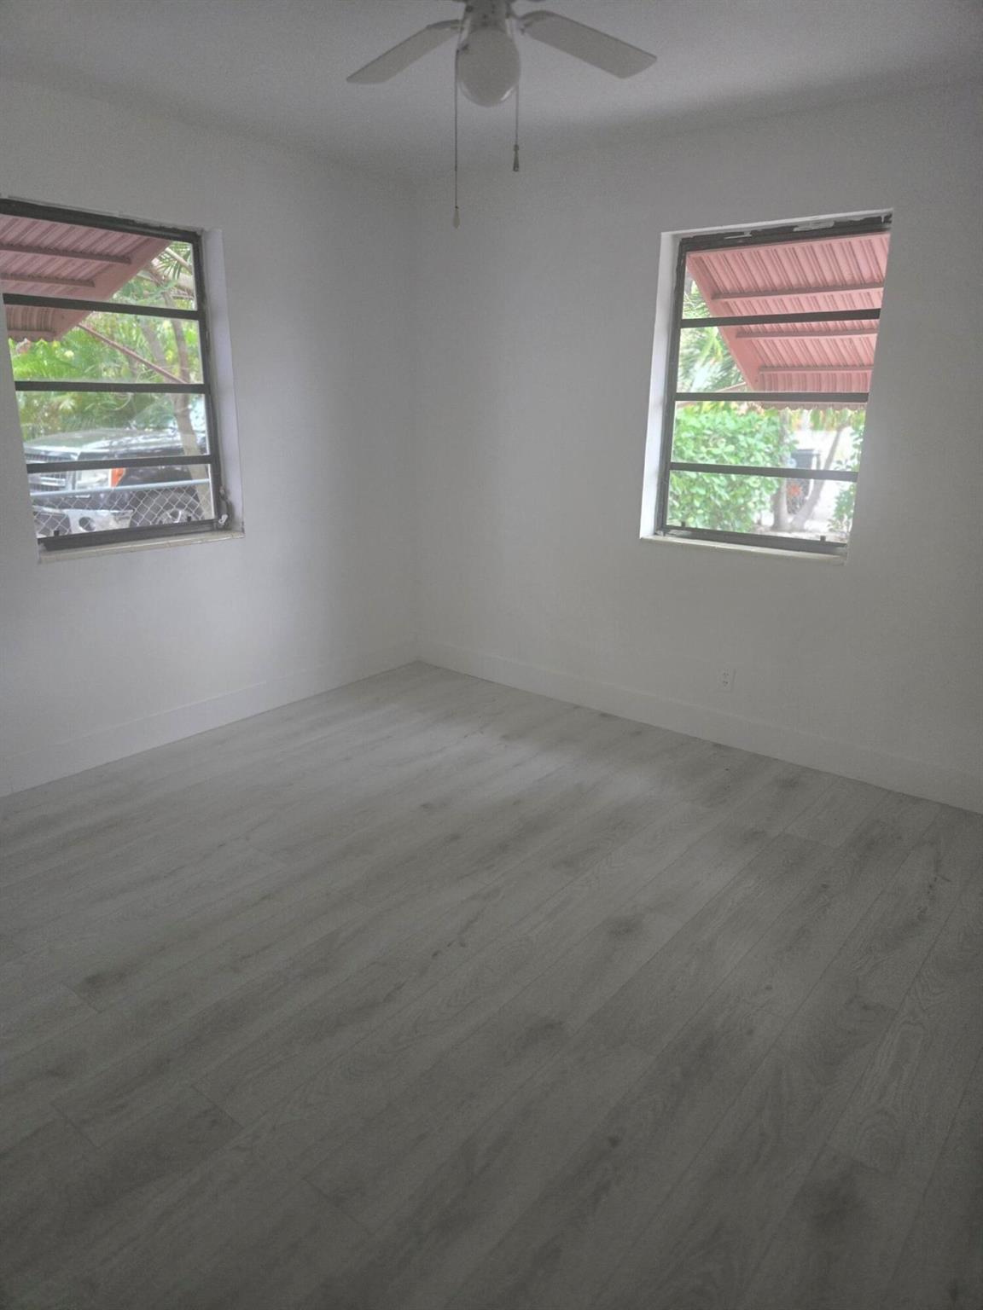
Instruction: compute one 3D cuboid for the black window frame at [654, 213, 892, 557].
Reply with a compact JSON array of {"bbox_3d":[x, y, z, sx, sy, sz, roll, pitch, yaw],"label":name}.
[{"bbox_3d":[1.128,-1.069,3.583,0.900,1.240,0.065,14,21,37],"label":"black window frame"}]

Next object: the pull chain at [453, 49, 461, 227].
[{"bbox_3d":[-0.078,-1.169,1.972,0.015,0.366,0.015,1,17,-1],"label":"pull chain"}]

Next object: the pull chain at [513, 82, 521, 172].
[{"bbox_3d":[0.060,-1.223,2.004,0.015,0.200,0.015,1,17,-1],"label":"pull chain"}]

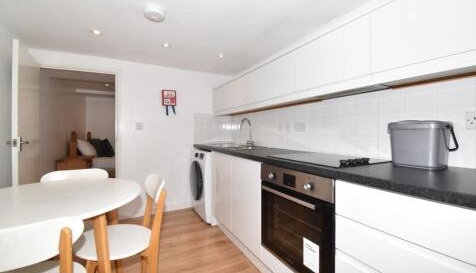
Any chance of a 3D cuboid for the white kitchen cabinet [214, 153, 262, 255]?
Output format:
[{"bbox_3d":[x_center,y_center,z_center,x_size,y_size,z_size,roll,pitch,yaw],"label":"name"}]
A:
[{"bbox_3d":[0.191,0.548,2.042,0.582,0.726,0.968,0,1,-29],"label":"white kitchen cabinet"}]

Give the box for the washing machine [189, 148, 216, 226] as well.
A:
[{"bbox_3d":[-0.294,0.637,2.760,0.590,0.850,0.595,0,1,-29],"label":"washing machine"}]

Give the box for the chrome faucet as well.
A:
[{"bbox_3d":[0.109,-0.048,2.554,0.185,0.375,0.160,0,1,-29],"label":"chrome faucet"}]

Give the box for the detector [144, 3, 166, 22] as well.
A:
[{"bbox_3d":[-0.636,-0.943,1.525,0.150,0.050,0.150,0,1,-29],"label":"detector"}]

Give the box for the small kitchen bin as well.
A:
[{"bbox_3d":[0.943,0.043,1.021,0.187,0.230,0.242,0,1,-29],"label":"small kitchen bin"}]

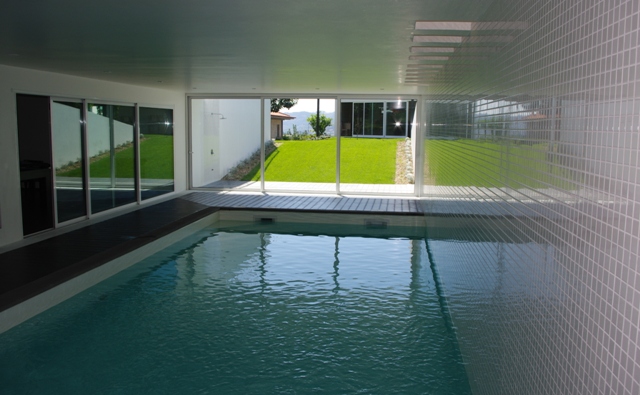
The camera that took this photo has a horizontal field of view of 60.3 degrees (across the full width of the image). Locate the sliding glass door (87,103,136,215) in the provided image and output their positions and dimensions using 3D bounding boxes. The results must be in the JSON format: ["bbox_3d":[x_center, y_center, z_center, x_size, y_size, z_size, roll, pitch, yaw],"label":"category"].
[{"bbox_3d":[-3.982,-0.779,10.650,0.070,2.070,1.910,2,7,8],"label":"sliding glass door"}]

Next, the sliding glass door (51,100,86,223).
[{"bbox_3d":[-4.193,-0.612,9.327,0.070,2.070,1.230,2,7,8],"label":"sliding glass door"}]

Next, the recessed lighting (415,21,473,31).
[{"bbox_3d":[0.937,-1.317,4.130,0.430,0.060,0.370,2,7,8],"label":"recessed lighting"}]

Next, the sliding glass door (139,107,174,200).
[{"bbox_3d":[-3.692,-1.016,12.514,0.070,2.070,1.890,2,7,8],"label":"sliding glass door"}]

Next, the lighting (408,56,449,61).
[{"bbox_3d":[1.216,-1.563,6.074,0.430,0.060,0.320,2,7,8],"label":"lighting"}]

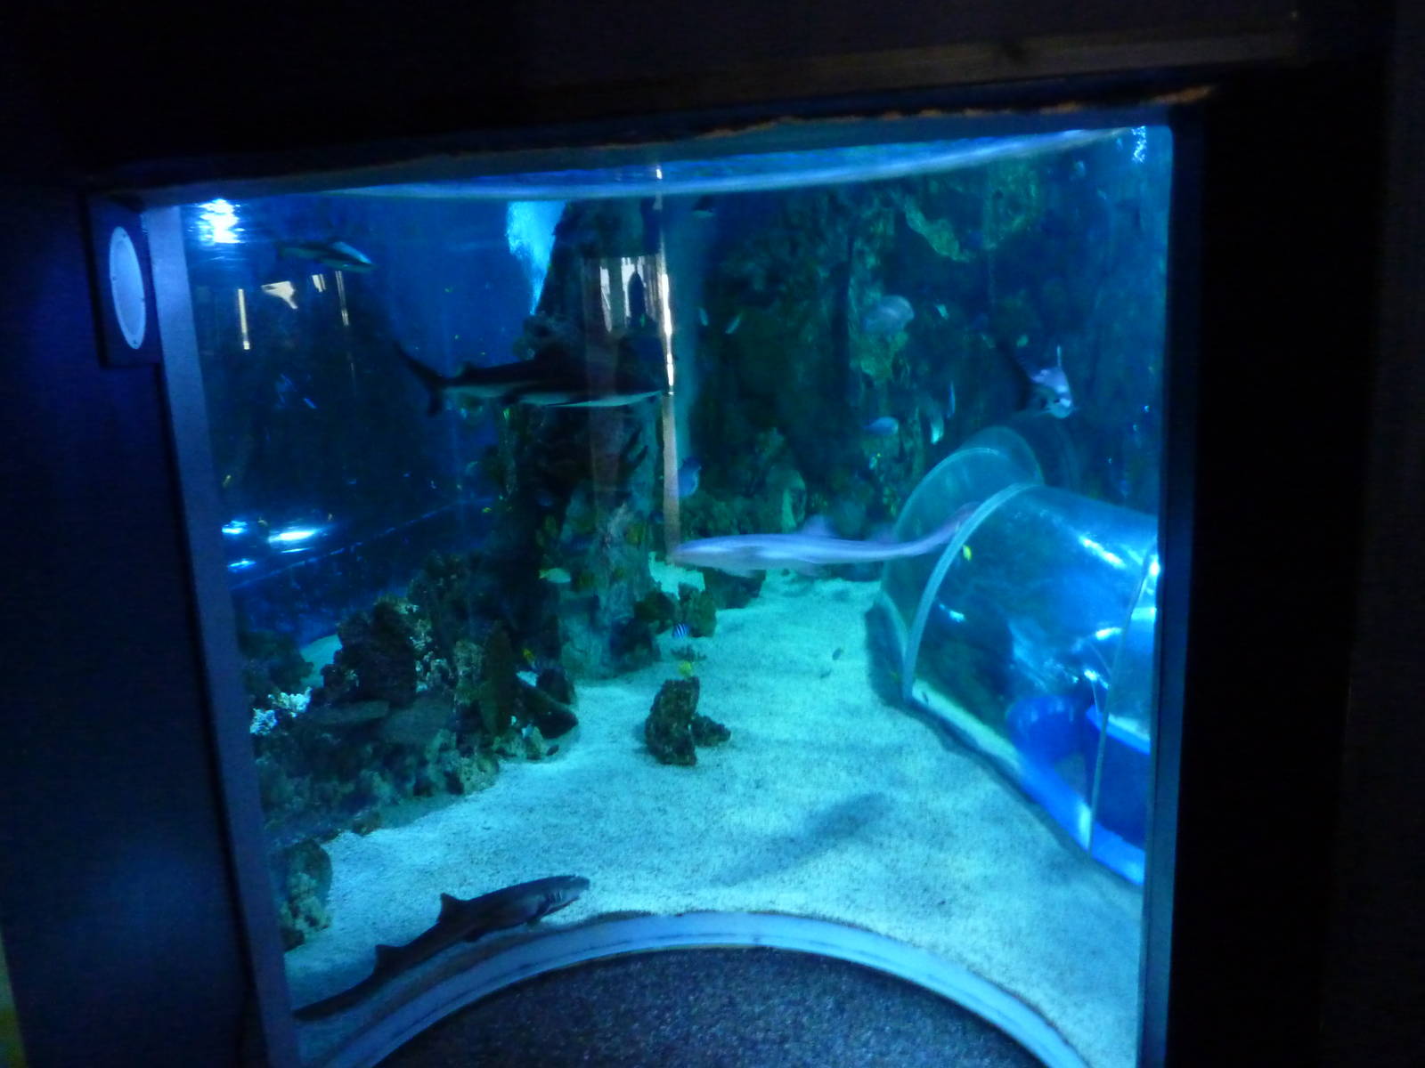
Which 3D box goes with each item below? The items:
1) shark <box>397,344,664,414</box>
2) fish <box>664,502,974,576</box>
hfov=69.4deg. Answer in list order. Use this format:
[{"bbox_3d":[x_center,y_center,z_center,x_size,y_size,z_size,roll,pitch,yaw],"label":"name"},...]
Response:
[{"bbox_3d":[-0.780,-0.653,4.300,1.200,0.290,0.360,0,10,15],"label":"shark"},{"bbox_3d":[0.527,0.021,4.600,1.430,0.280,0.380,-3,9,-12],"label":"fish"}]

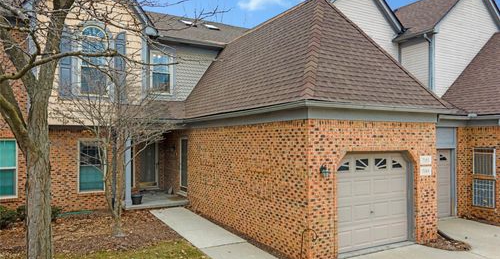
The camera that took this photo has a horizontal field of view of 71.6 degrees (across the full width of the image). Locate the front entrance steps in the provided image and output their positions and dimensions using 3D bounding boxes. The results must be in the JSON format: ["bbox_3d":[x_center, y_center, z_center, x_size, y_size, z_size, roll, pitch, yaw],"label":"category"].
[{"bbox_3d":[-4.006,2.837,14.240,2.450,0.180,3.300,1,-2,-28],"label":"front entrance steps"}]

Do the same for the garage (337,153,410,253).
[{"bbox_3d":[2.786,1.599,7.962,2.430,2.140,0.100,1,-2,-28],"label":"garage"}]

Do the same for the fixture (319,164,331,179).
[{"bbox_3d":[1.473,0.830,6.854,0.180,0.290,0.190,1,-2,-28],"label":"fixture"}]

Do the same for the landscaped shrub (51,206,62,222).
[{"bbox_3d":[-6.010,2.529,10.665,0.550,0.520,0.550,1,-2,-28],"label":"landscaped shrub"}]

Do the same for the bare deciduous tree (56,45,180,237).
[{"bbox_3d":[-3.537,0.274,9.050,2.800,5.000,2.700,1,-2,-28],"label":"bare deciduous tree"}]

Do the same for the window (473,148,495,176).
[{"bbox_3d":[7.125,1.005,10.562,0.100,0.810,0.650,1,-2,-28],"label":"window"}]

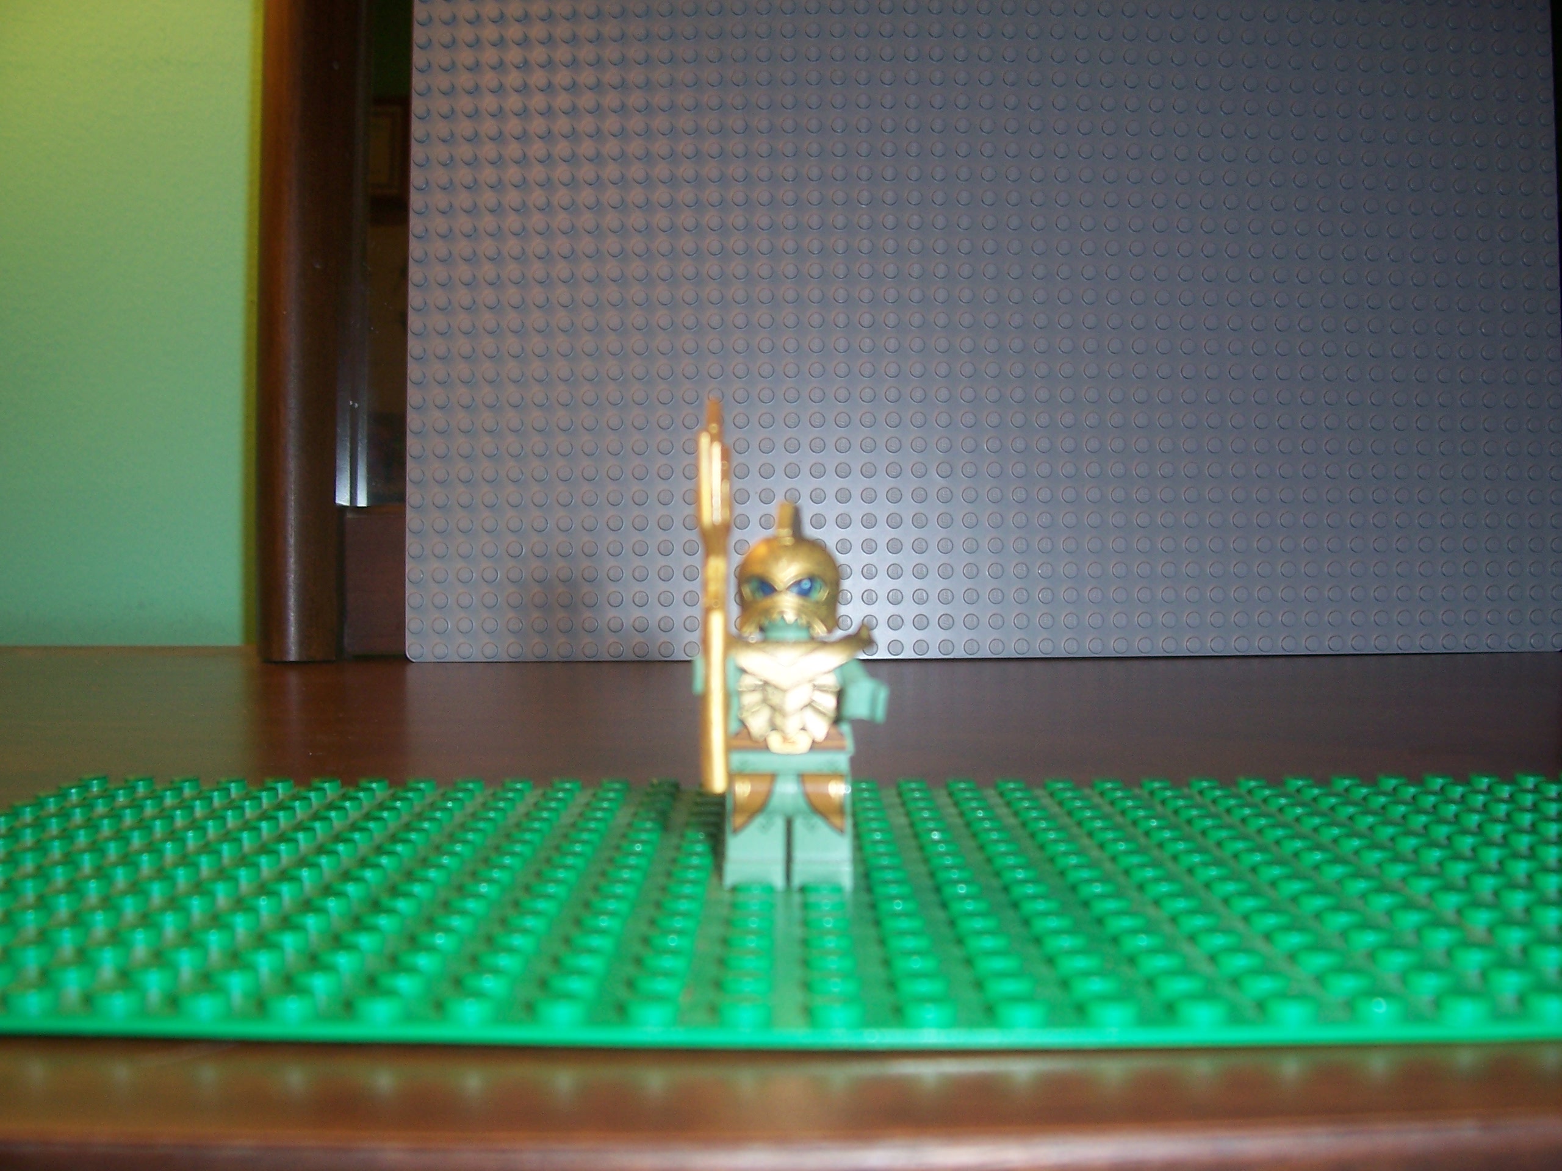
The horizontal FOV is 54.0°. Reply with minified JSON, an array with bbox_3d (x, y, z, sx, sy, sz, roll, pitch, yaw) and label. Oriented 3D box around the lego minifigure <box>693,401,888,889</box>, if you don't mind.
[{"bbox_3d":[0.001,0.007,0.185,0.023,0.059,0.024,0,2,1],"label":"lego minifigure"}]

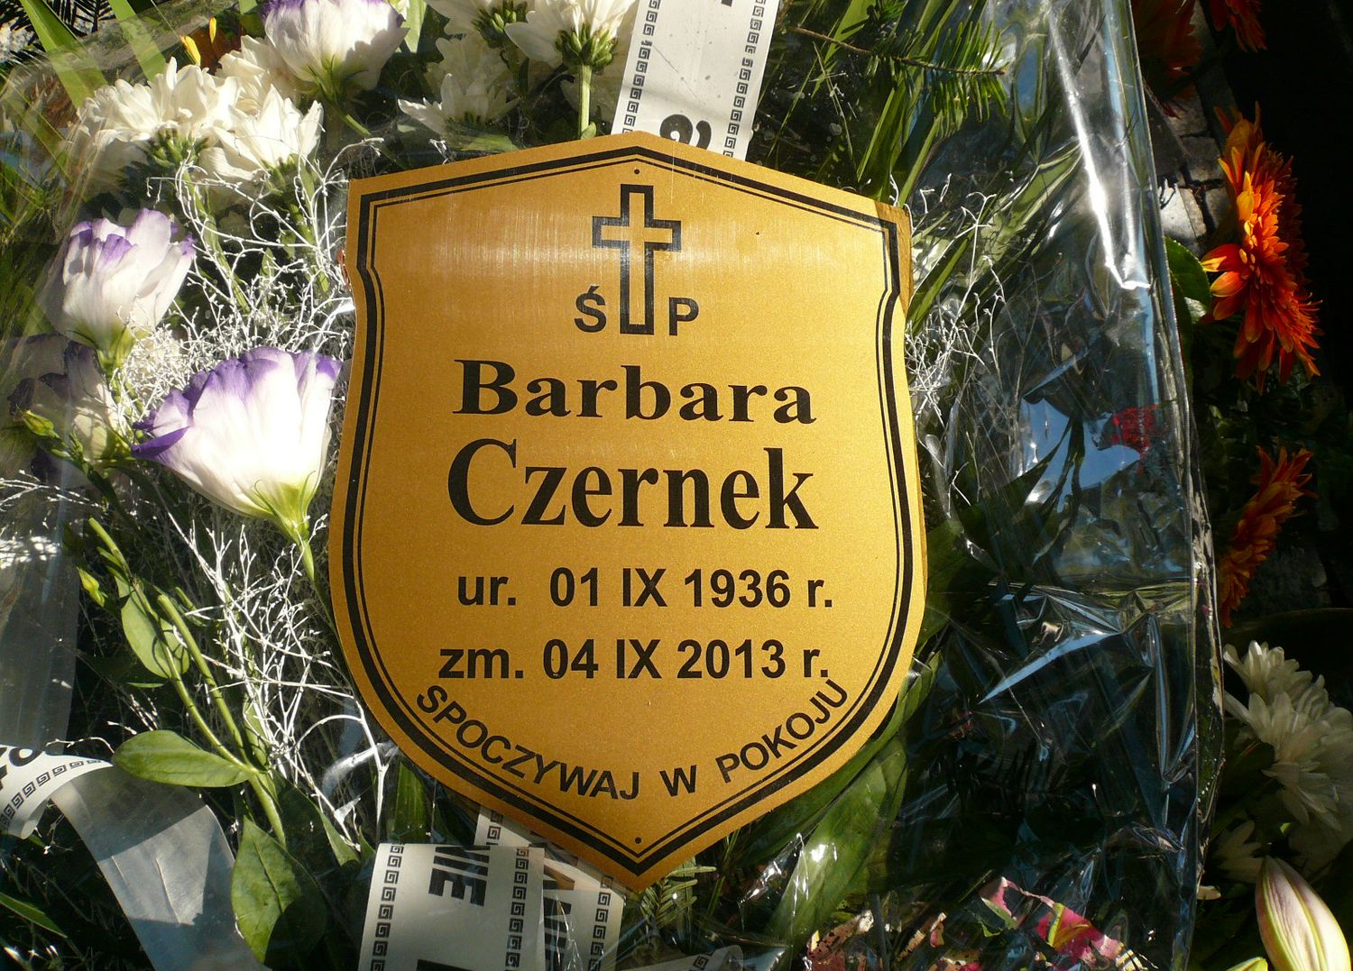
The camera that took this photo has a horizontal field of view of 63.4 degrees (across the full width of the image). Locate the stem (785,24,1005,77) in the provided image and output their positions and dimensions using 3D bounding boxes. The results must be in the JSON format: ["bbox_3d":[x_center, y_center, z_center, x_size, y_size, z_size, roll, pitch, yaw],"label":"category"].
[{"bbox_3d":[0.094,-0.187,0.470,0.095,0.007,0.006,13,0,0],"label":"stem"}]

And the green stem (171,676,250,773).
[{"bbox_3d":[-0.188,0.096,0.440,0.006,0.049,0.006,-33,12,0],"label":"green stem"}]

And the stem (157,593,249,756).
[{"bbox_3d":[-0.188,0.076,0.435,0.005,0.074,0.005,-22,12,0],"label":"stem"}]

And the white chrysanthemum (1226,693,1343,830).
[{"bbox_3d":[0.284,0.127,0.510,0.042,0.062,0.062,-34,0,18],"label":"white chrysanthemum"}]

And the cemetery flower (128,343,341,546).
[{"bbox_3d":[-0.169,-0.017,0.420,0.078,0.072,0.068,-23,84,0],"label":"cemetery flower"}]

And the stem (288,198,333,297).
[{"bbox_3d":[-0.150,-0.098,0.450,0.005,0.041,0.005,-16,14,0],"label":"stem"}]

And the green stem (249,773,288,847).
[{"bbox_3d":[-0.166,0.132,0.445,0.004,0.035,0.004,-18,13,0],"label":"green stem"}]

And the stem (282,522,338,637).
[{"bbox_3d":[-0.141,0.037,0.430,0.006,0.048,0.006,-14,14,0],"label":"stem"}]

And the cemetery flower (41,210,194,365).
[{"bbox_3d":[-0.225,-0.080,0.440,0.058,0.060,0.057,5,6,0],"label":"cemetery flower"}]

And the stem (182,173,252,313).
[{"bbox_3d":[-0.189,-0.099,0.450,0.005,0.059,0.005,-20,15,0],"label":"stem"}]

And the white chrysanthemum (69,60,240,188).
[{"bbox_3d":[-0.224,-0.156,0.470,0.072,0.068,0.046,-3,72,0],"label":"white chrysanthemum"}]

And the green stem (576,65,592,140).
[{"bbox_3d":[-0.037,-0.154,0.440,0.005,0.028,0.005,2,17,0],"label":"green stem"}]

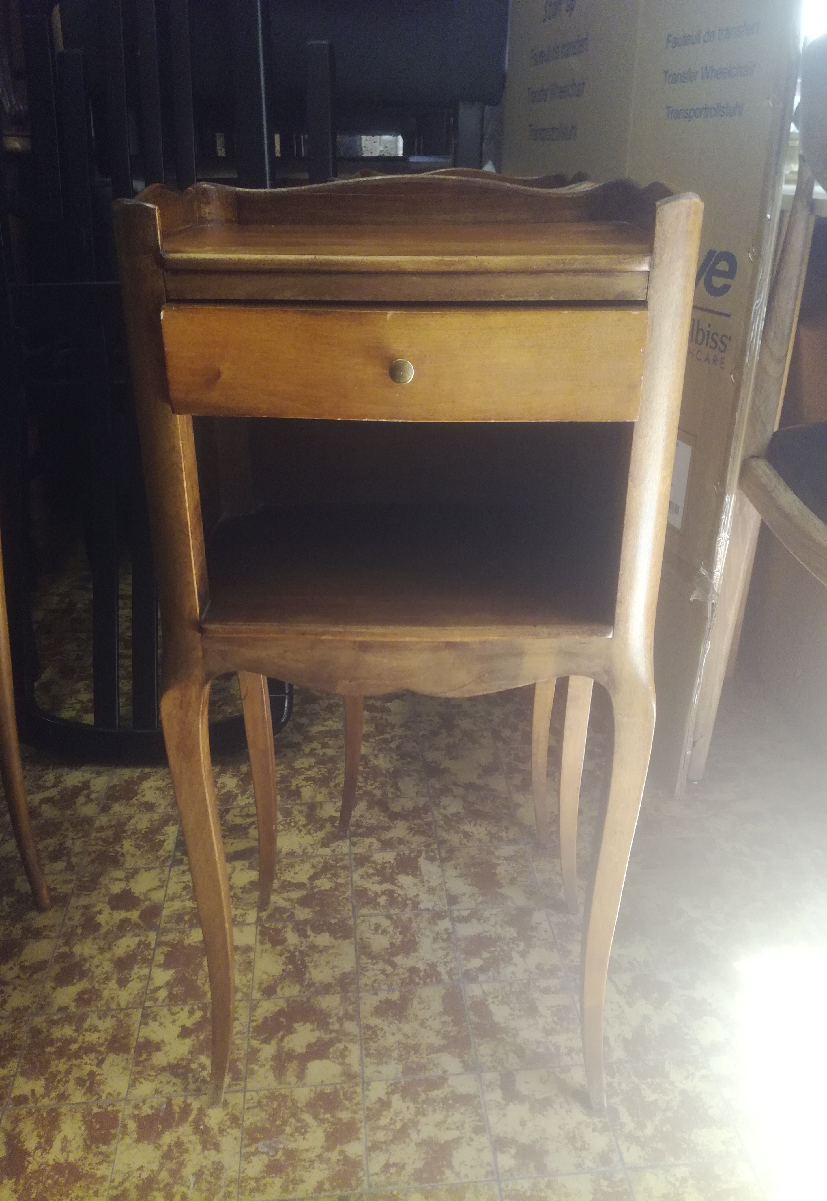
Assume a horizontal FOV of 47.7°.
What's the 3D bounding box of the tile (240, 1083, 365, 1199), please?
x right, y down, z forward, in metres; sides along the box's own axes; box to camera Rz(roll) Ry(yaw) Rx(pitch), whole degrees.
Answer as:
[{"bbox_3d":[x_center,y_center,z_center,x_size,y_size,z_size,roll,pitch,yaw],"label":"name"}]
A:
[{"bbox_3d":[-0.089,0.435,0.753,0.099,0.004,0.099,-2,23,-5],"label":"tile"}]

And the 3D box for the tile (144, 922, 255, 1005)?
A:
[{"bbox_3d":[-0.207,0.360,0.927,0.099,0.004,0.099,-2,23,-5],"label":"tile"}]

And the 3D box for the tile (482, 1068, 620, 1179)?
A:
[{"bbox_3d":[0.111,0.426,0.770,0.099,0.004,0.099,-2,23,-5],"label":"tile"}]

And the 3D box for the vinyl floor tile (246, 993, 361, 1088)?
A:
[{"bbox_3d":[-0.100,0.404,0.863,0.102,0.003,0.100,-2,26,-5],"label":"vinyl floor tile"}]

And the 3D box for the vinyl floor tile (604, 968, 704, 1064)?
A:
[{"bbox_3d":[0.206,0.393,0.889,0.102,0.003,0.100,-2,26,-5],"label":"vinyl floor tile"}]

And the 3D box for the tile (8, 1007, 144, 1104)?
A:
[{"bbox_3d":[-0.304,0.412,0.845,0.102,0.003,0.100,-2,26,-5],"label":"tile"}]

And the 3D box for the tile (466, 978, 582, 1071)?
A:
[{"bbox_3d":[0.101,0.387,0.861,0.099,0.004,0.099,-2,23,-5],"label":"tile"}]

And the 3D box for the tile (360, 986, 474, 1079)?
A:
[{"bbox_3d":[0.002,0.391,0.853,0.099,0.004,0.099,-2,23,-5],"label":"tile"}]

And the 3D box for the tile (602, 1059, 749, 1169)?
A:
[{"bbox_3d":[0.210,0.422,0.778,0.099,0.004,0.099,-2,23,-5],"label":"tile"}]

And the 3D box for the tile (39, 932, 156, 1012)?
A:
[{"bbox_3d":[-0.313,0.370,0.932,0.102,0.003,0.100,-2,26,-5],"label":"tile"}]

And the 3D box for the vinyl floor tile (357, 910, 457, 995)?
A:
[{"bbox_3d":[-0.008,0.352,0.944,0.099,0.004,0.099,-2,23,-5],"label":"vinyl floor tile"}]

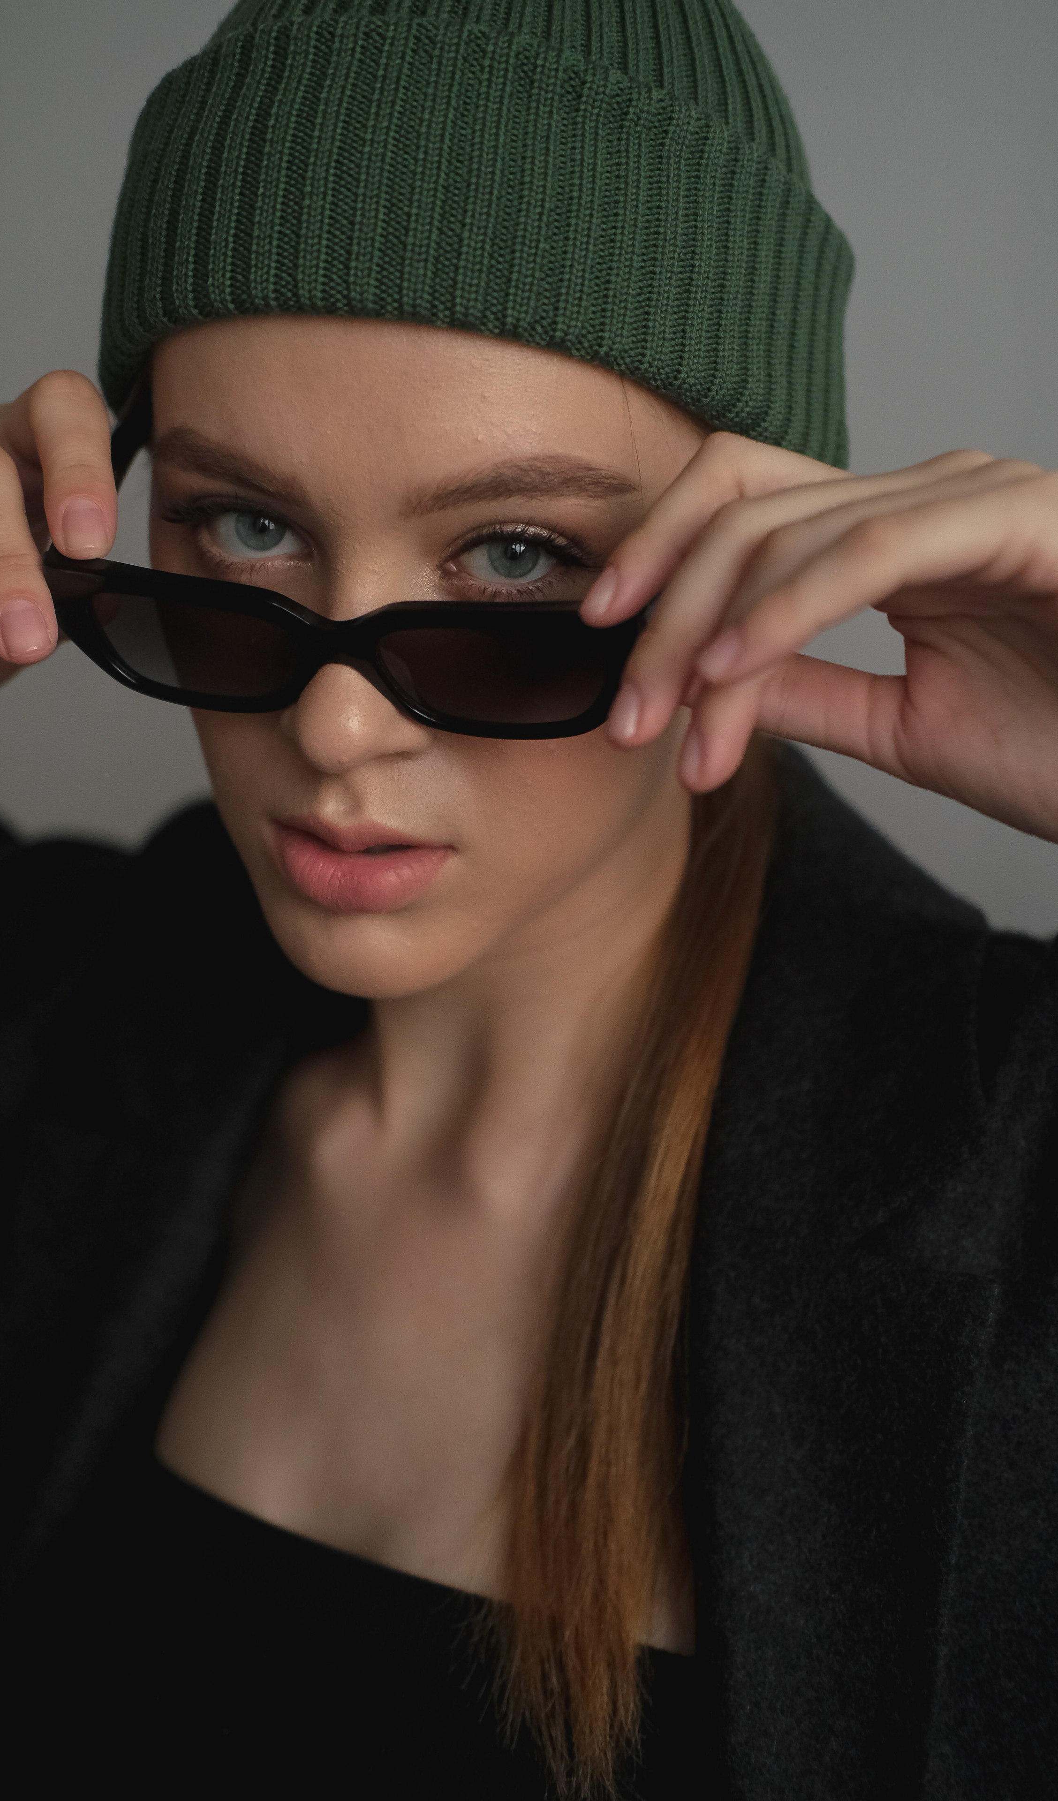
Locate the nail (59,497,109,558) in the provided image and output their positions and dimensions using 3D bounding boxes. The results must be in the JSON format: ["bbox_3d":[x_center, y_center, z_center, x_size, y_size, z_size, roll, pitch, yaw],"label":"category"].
[{"bbox_3d":[-0.098,-0.083,0.588,0.010,0.012,0.003,-3,-6,-15],"label":"nail"}]

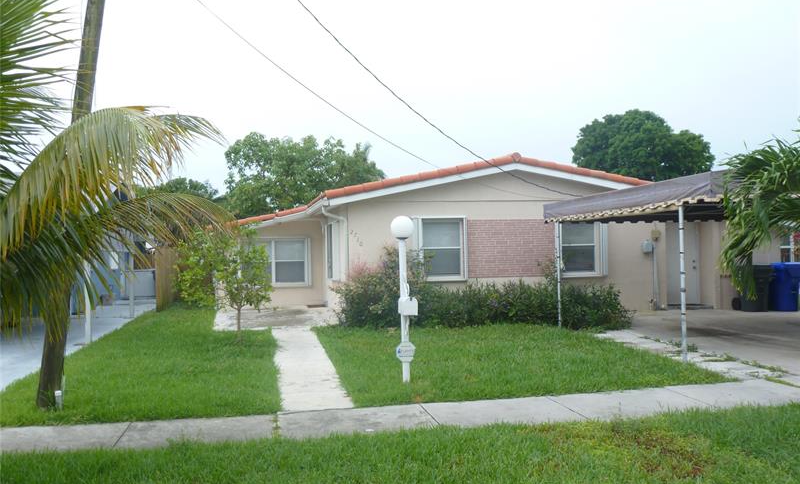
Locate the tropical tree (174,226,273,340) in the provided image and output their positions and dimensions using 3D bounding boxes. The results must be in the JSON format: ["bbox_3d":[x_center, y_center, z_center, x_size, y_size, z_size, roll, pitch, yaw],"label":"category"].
[{"bbox_3d":[-3.200,0.744,12.500,1.730,1.970,1.470,-1,0,-11],"label":"tropical tree"}]

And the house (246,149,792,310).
[{"bbox_3d":[1.601,-0.098,20.584,14.400,3.600,11.000,-1,0,-11],"label":"house"}]

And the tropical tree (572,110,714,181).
[{"bbox_3d":[13.346,-2.830,38.000,8.020,8.760,7.460,-1,0,-11],"label":"tropical tree"}]

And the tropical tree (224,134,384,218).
[{"bbox_3d":[-3.857,-1.253,28.000,6.460,6.180,6.010,-1,0,-11],"label":"tropical tree"}]

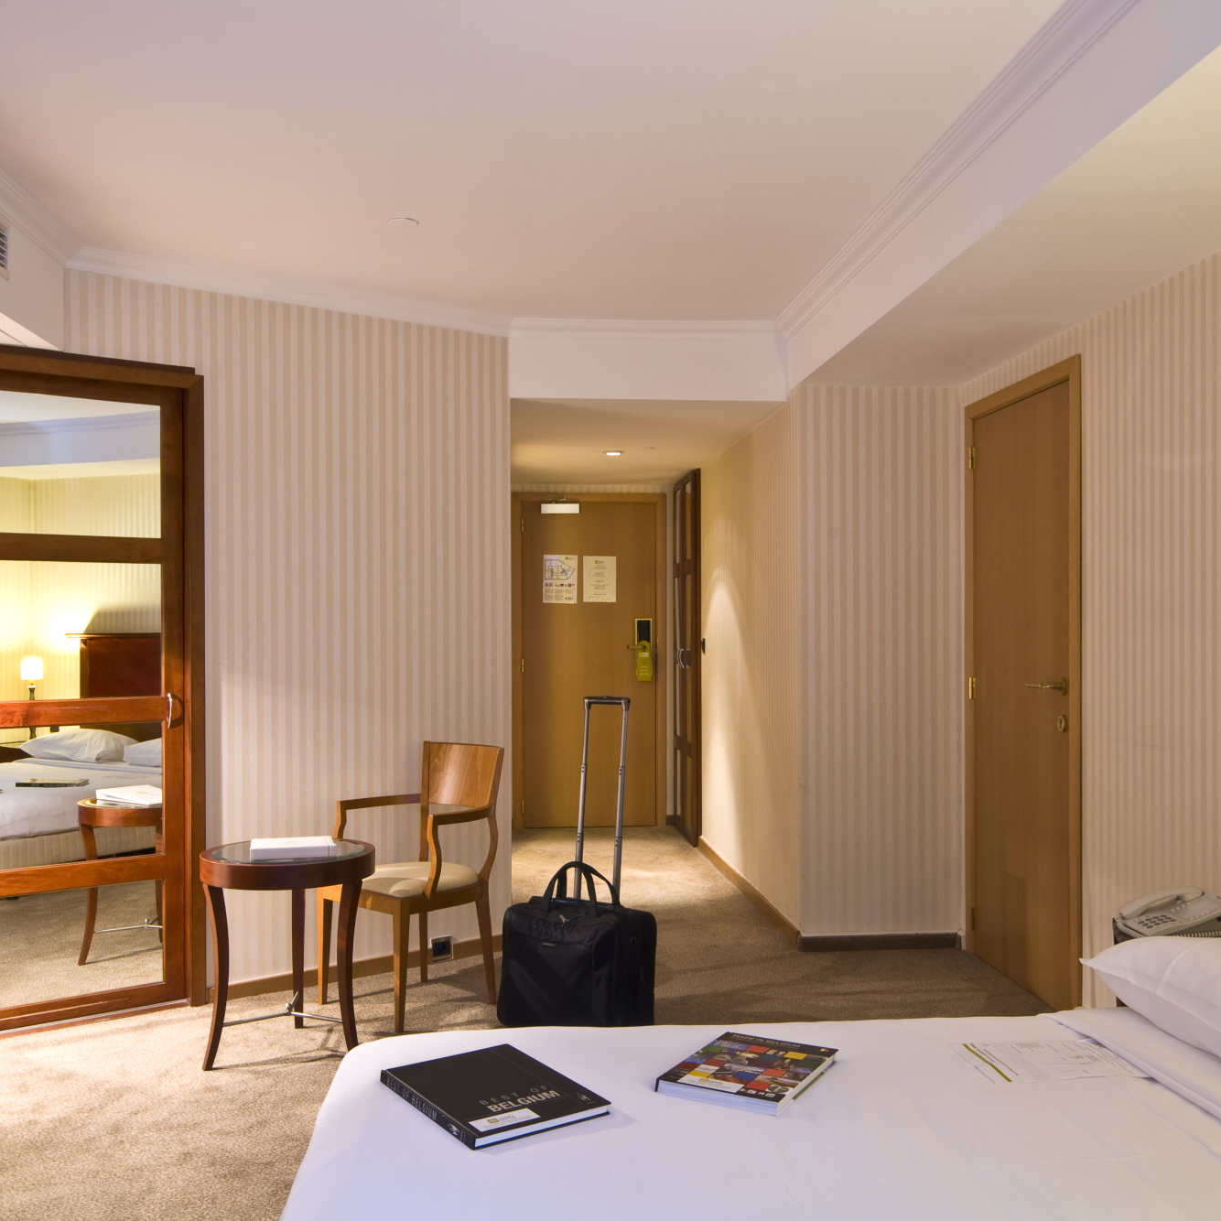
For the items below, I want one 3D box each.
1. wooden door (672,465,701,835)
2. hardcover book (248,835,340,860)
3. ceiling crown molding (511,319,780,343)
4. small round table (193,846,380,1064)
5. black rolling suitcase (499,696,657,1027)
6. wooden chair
[{"bbox_3d":[0.440,0.280,7.529,0.040,2.100,0.860,0,-1,-5],"label":"wooden door"},{"bbox_3d":[-0.914,0.684,3.673,0.232,0.030,0.168,0,-1,-16],"label":"hardcover book"},{"bbox_3d":[0.144,-1.071,4.848,1.030,0.060,0.075,0,-1,-5],"label":"ceiling crown molding"},{"bbox_3d":[-0.938,0.992,3.707,0.495,0.583,0.495,0,-1,0],"label":"small round table"},{"bbox_3d":[-0.099,0.775,3.963,0.385,1.020,0.300,-1,-1,36],"label":"black rolling suitcase"},{"bbox_3d":[-0.643,0.871,4.170,0.510,0.836,0.480,-1,-1,44],"label":"wooden chair"}]

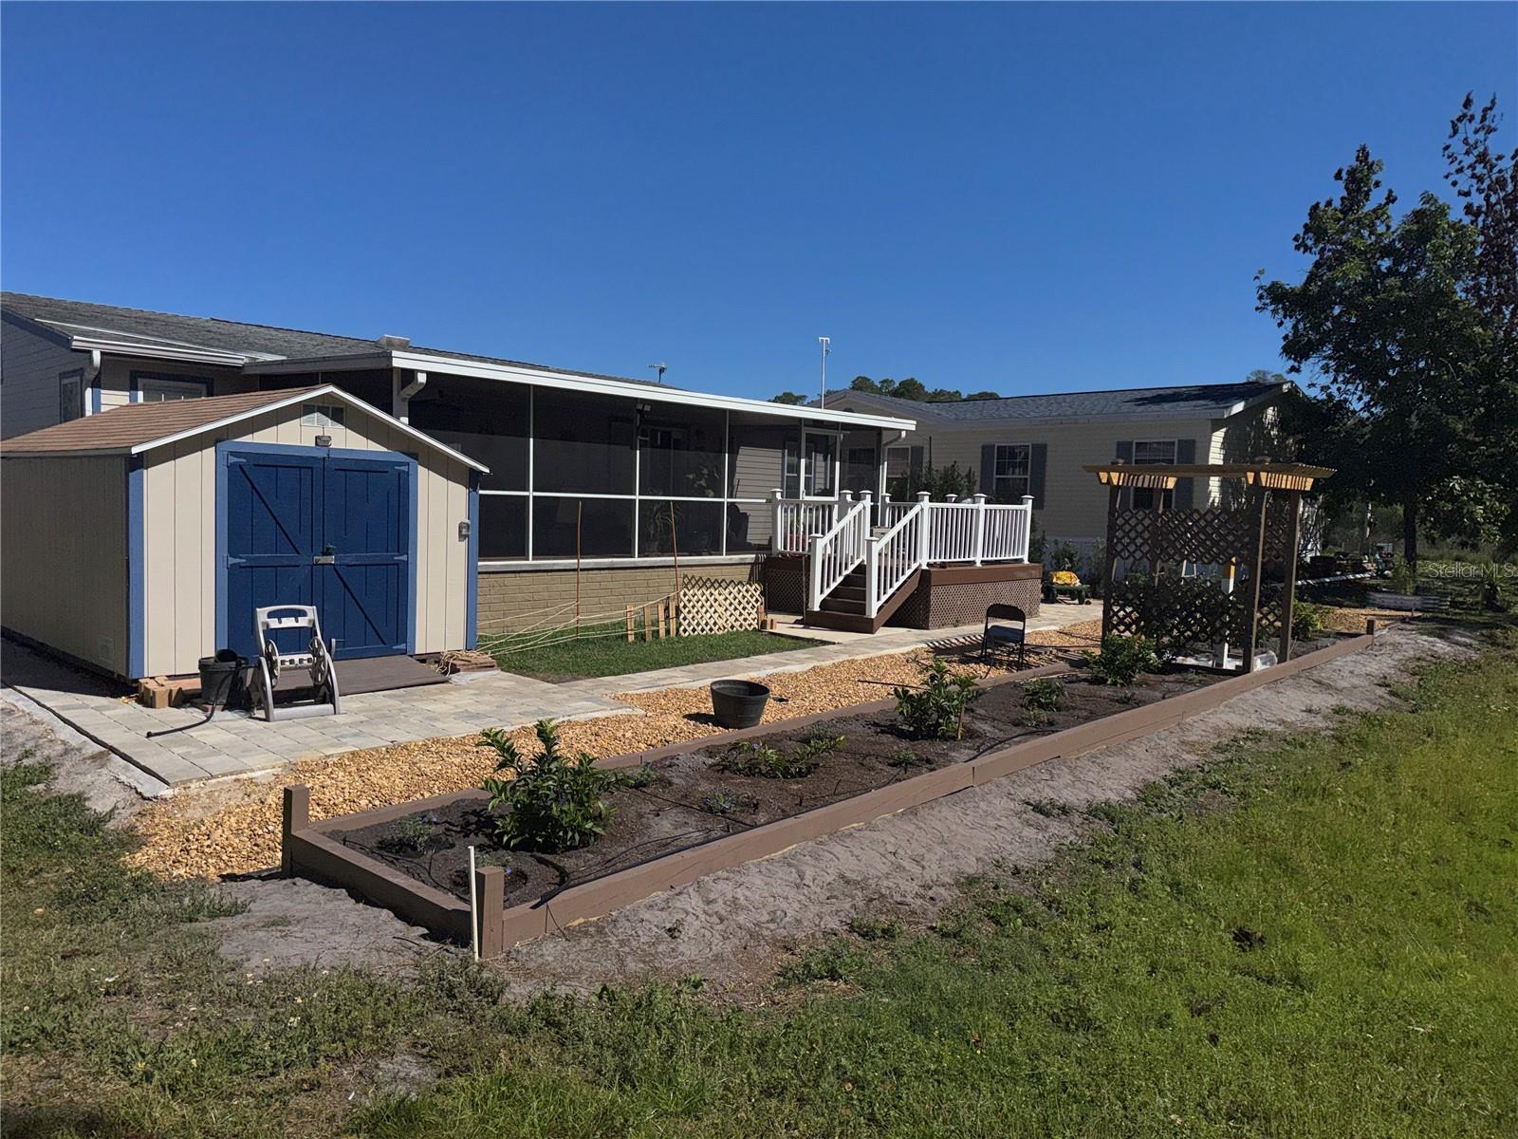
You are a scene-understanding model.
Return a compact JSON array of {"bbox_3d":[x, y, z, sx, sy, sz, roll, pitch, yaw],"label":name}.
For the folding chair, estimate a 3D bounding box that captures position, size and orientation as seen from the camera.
[{"bbox_3d":[2.804,0.781,12.050,0.470,0.760,0.480,4,4,21],"label":"folding chair"}]

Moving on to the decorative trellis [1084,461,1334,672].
[{"bbox_3d":[5.196,-0.089,12.289,2.330,2.300,2.250,6,5,43],"label":"decorative trellis"}]

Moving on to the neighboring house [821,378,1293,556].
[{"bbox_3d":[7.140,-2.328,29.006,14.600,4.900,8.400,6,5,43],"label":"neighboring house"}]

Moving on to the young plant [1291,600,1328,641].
[{"bbox_3d":[7.592,0.699,14.600,0.620,0.580,0.620,5,5,37],"label":"young plant"}]

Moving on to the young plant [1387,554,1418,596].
[{"bbox_3d":[13.277,0.110,21.700,0.650,0.830,0.650,5,5,37],"label":"young plant"}]

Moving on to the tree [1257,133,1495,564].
[{"bbox_3d":[16.779,-5.668,28.500,6.300,12.000,6.300,5,5,37],"label":"tree"}]

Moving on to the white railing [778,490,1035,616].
[{"bbox_3d":[1.852,-0.378,16.521,3.100,1.720,4.300,6,5,43],"label":"white railing"}]

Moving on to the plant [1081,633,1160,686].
[{"bbox_3d":[3.591,0.907,10.450,0.730,0.500,0.680,5,5,37],"label":"plant"}]

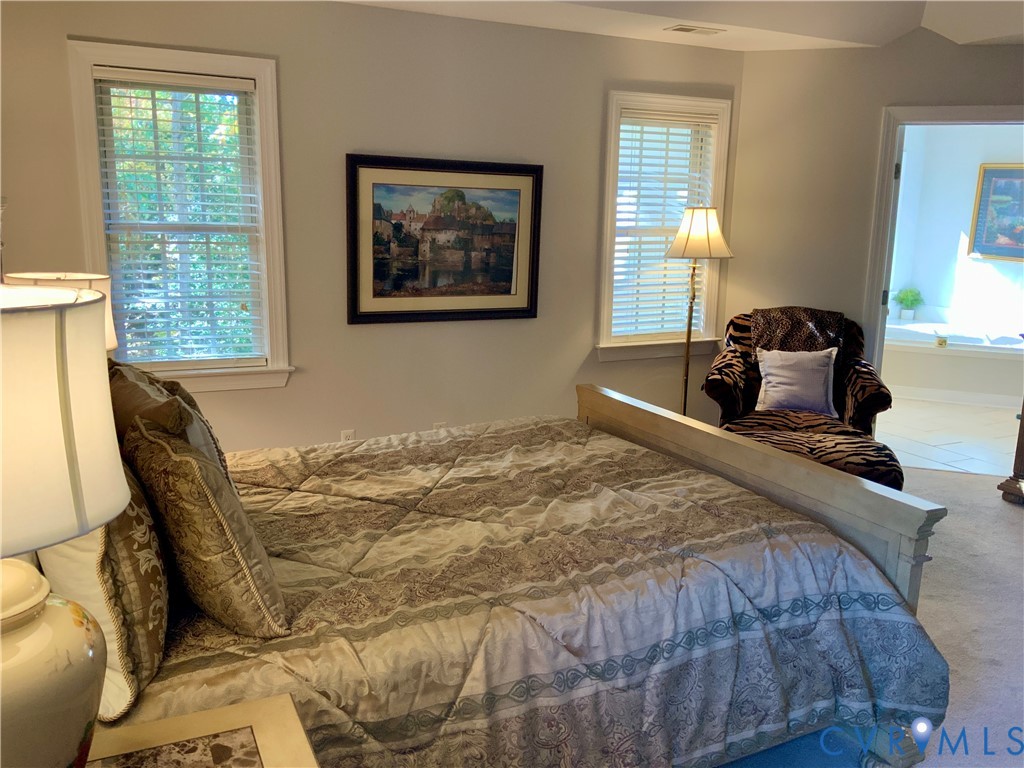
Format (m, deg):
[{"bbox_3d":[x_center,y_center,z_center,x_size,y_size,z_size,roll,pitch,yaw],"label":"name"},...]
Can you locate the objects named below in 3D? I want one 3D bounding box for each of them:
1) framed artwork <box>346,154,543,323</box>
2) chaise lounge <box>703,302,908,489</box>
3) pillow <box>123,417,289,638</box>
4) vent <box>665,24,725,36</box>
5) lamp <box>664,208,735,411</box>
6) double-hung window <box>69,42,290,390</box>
[{"bbox_3d":[-0.329,-0.752,4.557,1.090,0.845,0.040,-4,12,-24],"label":"framed artwork"},{"bbox_3d":[1.473,0.143,4.463,0.930,0.970,1.570,4,11,16],"label":"chaise lounge"},{"bbox_3d":[-0.647,0.282,1.841,0.180,0.450,0.460,-32,26,-26],"label":"pillow"},{"bbox_3d":[0.973,-1.871,4.552,0.310,0.020,0.165,-4,12,-24],"label":"vent"},{"bbox_3d":[1.028,-0.246,4.950,0.410,1.535,0.410,-4,12,-24],"label":"lamp"},{"bbox_3d":[-1.523,-0.732,4.032,0.900,1.570,0.100,-4,12,-24],"label":"double-hung window"}]

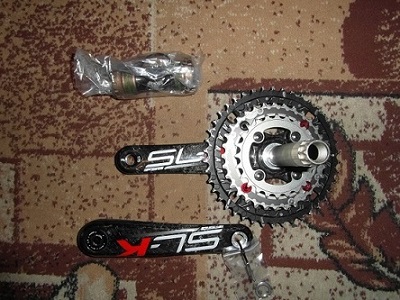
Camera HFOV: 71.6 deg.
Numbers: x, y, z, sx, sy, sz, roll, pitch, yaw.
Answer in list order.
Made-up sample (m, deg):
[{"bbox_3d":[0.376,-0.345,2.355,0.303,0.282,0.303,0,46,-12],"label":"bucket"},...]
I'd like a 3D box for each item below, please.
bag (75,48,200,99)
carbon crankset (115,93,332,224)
[{"bbox_3d":[-0.076,-0.093,0.336,0.160,0.045,0.062,-2,89,-1],"label":"bag"},{"bbox_3d":[0.040,0.008,0.295,0.280,0.135,0.175,-1,88,-3],"label":"carbon crankset"}]

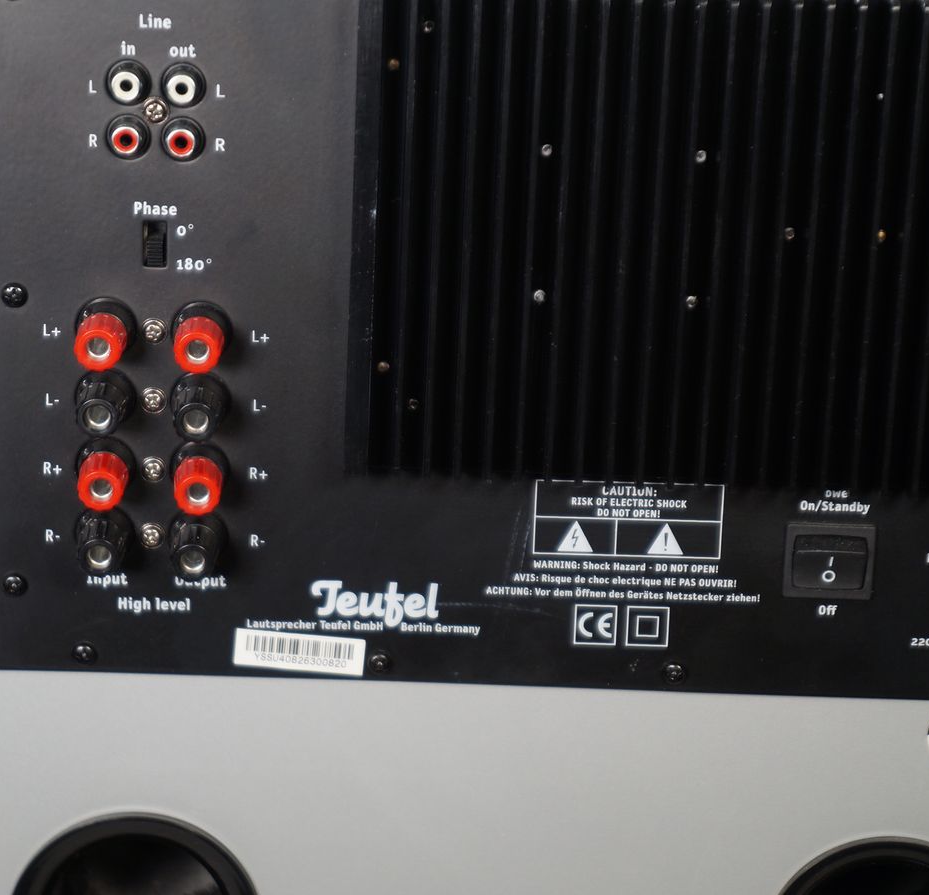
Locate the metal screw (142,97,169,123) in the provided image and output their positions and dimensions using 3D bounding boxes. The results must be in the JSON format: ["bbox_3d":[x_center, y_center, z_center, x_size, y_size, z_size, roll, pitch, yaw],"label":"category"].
[{"bbox_3d":[-0.082,-0.090,0.818,0.007,0.007,0.003,2,16,-1],"label":"metal screw"}]

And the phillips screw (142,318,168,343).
[{"bbox_3d":[-0.084,-0.032,0.835,0.007,0.007,0.003,2,16,-1],"label":"phillips screw"}]

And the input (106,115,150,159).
[{"bbox_3d":[-0.090,-0.082,0.817,0.012,0.012,0.007,2,16,-1],"label":"input"}]

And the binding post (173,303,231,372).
[{"bbox_3d":[-0.071,-0.028,0.825,0.017,0.017,0.021,2,16,-1],"label":"binding post"}]

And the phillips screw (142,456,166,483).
[{"bbox_3d":[-0.086,0.006,0.845,0.007,0.007,0.003,2,16,-1],"label":"phillips screw"}]

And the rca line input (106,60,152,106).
[{"bbox_3d":[-0.090,-0.097,0.820,0.012,0.012,0.007,2,16,-1],"label":"rca line input"}]

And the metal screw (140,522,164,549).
[{"bbox_3d":[-0.087,0.025,0.851,0.007,0.007,0.003,2,16,-1],"label":"metal screw"}]

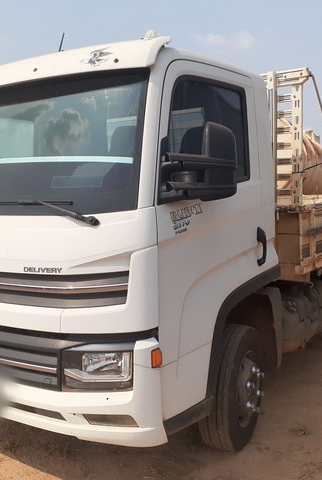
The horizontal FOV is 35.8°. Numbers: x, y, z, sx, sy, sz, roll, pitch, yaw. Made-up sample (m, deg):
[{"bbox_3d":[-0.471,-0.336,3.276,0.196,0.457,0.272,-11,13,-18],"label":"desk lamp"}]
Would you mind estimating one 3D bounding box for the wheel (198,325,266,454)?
[{"bbox_3d":[0.458,0.946,3.311,0.240,0.785,0.785,2,6,28],"label":"wheel"}]

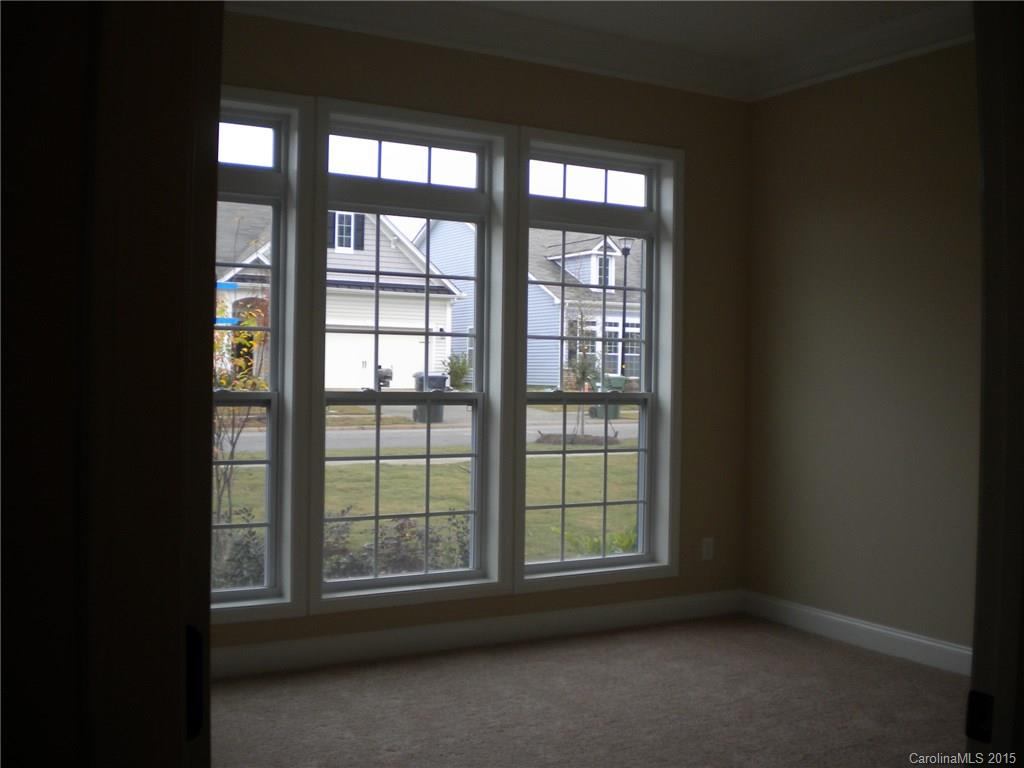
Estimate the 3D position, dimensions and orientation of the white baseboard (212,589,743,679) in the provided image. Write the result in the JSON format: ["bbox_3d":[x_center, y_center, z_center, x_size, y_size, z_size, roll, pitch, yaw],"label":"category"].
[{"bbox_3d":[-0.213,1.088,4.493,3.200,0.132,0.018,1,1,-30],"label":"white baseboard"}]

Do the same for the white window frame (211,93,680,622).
[{"bbox_3d":[-0.355,-0.108,4.458,2.650,2.070,0.130,1,1,-30],"label":"white window frame"}]

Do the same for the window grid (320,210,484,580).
[{"bbox_3d":[-0.458,0.059,4.455,0.740,1.580,0.060,1,1,-30],"label":"window grid"}]

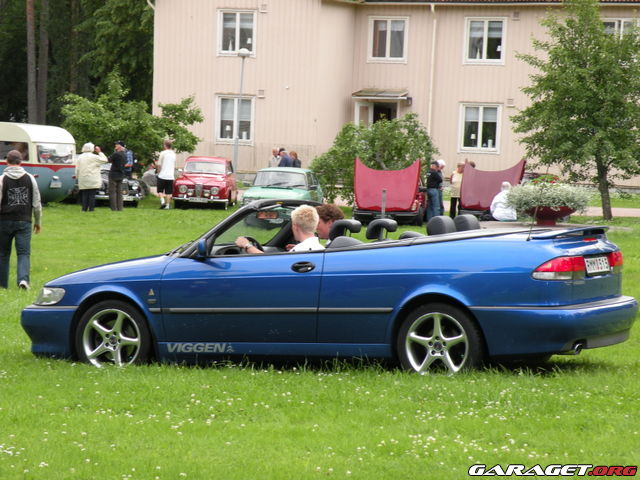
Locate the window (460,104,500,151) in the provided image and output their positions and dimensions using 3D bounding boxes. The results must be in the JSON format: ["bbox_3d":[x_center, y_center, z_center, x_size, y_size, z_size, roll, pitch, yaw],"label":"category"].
[{"bbox_3d":[4.961,-3.452,68.000,1.330,1.500,0.150,3,3,21],"label":"window"}]

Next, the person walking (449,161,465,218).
[{"bbox_3d":[3.781,-1.320,60.500,0.400,1.620,0.480,4,3,37],"label":"person walking"}]

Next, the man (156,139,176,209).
[{"bbox_3d":[-3.998,-1.706,57.300,0.520,1.820,0.420,1,3,-21],"label":"man"}]

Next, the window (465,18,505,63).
[{"bbox_3d":[5.084,-6.151,68.000,1.330,1.450,0.150,3,3,21],"label":"window"}]

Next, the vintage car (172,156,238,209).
[{"bbox_3d":[-3.096,-1.604,60.738,1.570,1.470,4.150,2,2,1],"label":"vintage car"}]

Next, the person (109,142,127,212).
[{"bbox_3d":[-5.145,-1.631,55.900,0.420,1.770,0.500,4,3,35],"label":"person"}]

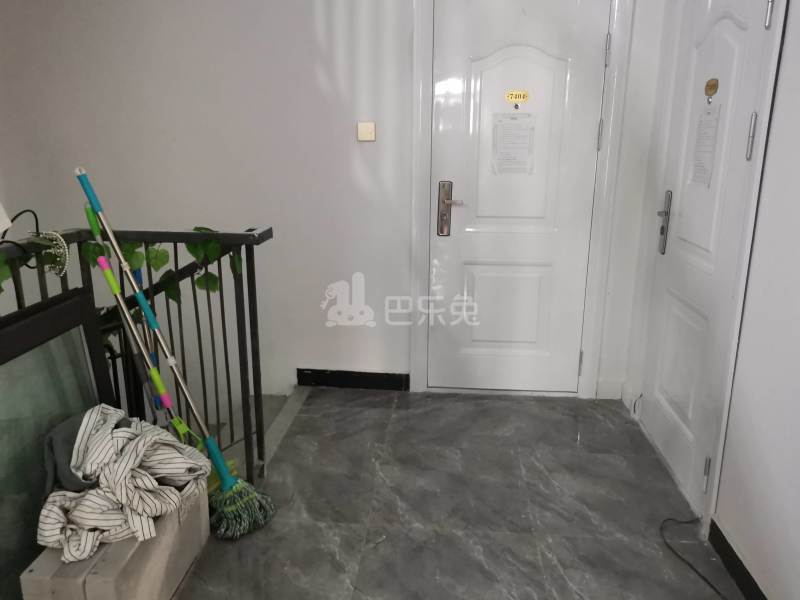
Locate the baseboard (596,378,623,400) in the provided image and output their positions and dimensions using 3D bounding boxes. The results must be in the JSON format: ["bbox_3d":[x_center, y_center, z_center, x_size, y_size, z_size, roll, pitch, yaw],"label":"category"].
[{"bbox_3d":[1.111,0.473,3.291,0.131,0.113,0.015,1,15,5],"label":"baseboard"}]

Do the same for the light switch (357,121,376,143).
[{"bbox_3d":[-0.164,-0.830,3.071,0.087,0.090,0.014,1,15,5],"label":"light switch"}]

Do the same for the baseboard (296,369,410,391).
[{"bbox_3d":[-0.255,0.439,3.406,0.625,0.102,0.015,1,15,5],"label":"baseboard"}]

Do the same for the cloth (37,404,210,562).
[{"bbox_3d":[-0.830,0.511,1.866,0.380,0.280,0.520,1,15,5],"label":"cloth"}]

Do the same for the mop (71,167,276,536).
[{"bbox_3d":[-0.846,0.172,2.216,0.230,1.416,0.200,-25,1,11],"label":"mop"}]

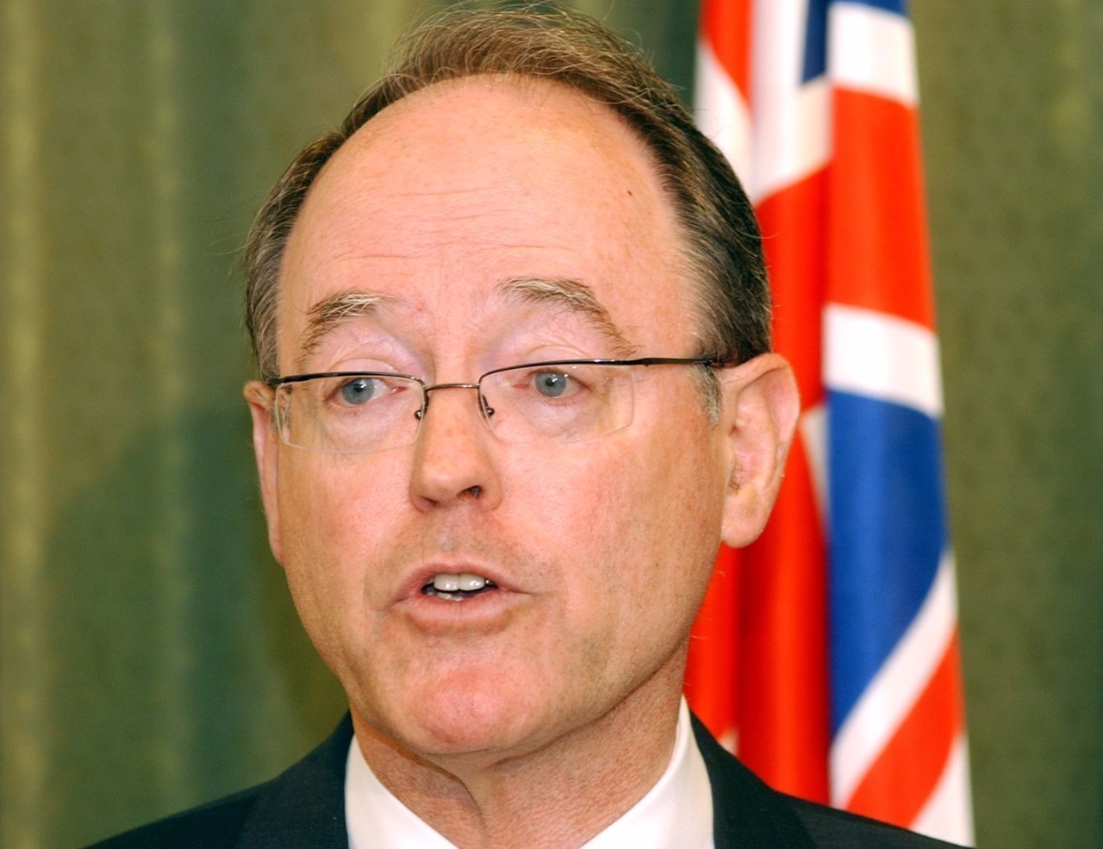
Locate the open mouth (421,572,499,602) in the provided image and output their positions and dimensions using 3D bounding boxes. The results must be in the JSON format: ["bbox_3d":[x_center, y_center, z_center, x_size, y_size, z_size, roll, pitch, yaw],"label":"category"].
[{"bbox_3d":[-0.030,0.053,3.500,0.024,0.009,0.012,-2,-3,16],"label":"open mouth"}]

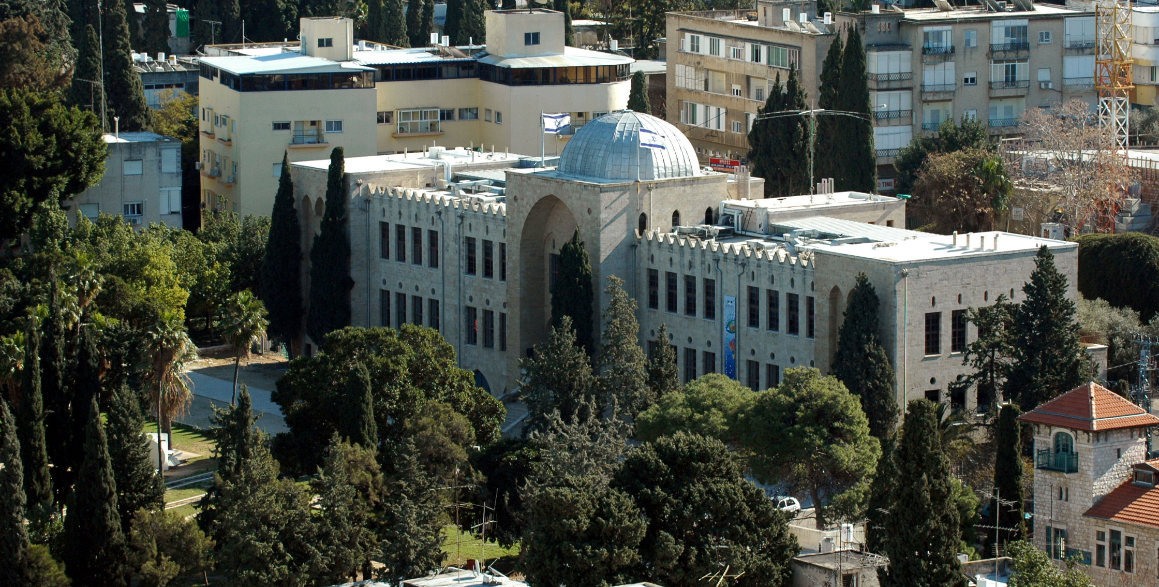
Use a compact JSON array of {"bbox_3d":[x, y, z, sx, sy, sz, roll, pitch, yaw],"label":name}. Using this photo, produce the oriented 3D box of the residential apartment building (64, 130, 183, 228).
[{"bbox_3d":[-36.990,-5.870,396.300,10.200,12.500,8.500,-3,8,-18],"label":"residential apartment building"}]

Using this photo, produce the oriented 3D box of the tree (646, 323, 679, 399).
[{"bbox_3d":[6.010,6.280,362.690,2.600,8.560,2.600,0,8,1],"label":"tree"}]

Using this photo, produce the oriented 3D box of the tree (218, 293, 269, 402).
[{"bbox_3d":[-25.520,4.410,383.160,3.710,9.240,3.710,-1,8,-4],"label":"tree"}]

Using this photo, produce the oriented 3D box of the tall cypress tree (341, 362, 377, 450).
[{"bbox_3d":[-14.280,8.620,325.410,2.450,8.640,2.450,0,8,0],"label":"tall cypress tree"}]

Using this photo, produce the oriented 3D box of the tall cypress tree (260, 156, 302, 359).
[{"bbox_3d":[-23.162,-3.039,393.089,3.200,15.800,3.200,0,8,0],"label":"tall cypress tree"}]

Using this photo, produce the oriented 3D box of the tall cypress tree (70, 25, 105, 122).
[{"bbox_3d":[-46.330,-17.880,473.990,3.400,14.690,3.400,-1,8,-6],"label":"tall cypress tree"}]

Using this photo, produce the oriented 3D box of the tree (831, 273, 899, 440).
[{"bbox_3d":[19.170,5.820,338.720,4.680,14.510,4.680,0,8,3],"label":"tree"}]

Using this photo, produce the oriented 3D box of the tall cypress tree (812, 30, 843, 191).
[{"bbox_3d":[20.158,-13.752,404.985,3.000,14.300,3.000,0,8,0],"label":"tall cypress tree"}]

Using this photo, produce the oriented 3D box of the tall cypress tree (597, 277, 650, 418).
[{"bbox_3d":[3.050,4.180,347.250,3.740,10.900,3.740,0,8,0],"label":"tall cypress tree"}]

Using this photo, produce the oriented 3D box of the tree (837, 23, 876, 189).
[{"bbox_3d":[22.750,-14.110,414.630,3.120,15.770,3.120,0,8,3],"label":"tree"}]

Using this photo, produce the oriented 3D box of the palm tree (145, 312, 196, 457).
[{"bbox_3d":[-28.350,6.180,349.260,3.510,10.020,3.510,0,8,0],"label":"palm tree"}]

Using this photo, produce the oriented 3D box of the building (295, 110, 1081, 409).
[{"bbox_3d":[7.973,-2.939,371.664,24.530,22.880,73.610,-6,10,-36],"label":"building"}]

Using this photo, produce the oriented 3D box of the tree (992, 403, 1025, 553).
[{"bbox_3d":[27.570,12.120,323.810,2.150,10.260,2.150,0,8,5],"label":"tree"}]

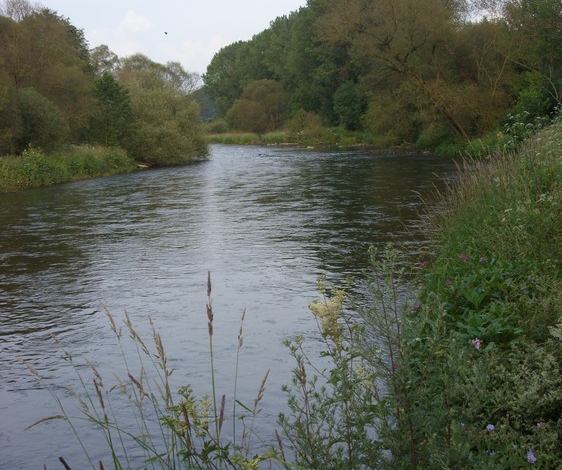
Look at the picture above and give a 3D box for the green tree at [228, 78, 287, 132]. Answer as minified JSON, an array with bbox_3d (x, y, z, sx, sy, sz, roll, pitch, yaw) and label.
[{"bbox_3d":[-2.525,-13.295,125.000,6.200,5.700,5.800,0,6,0],"label":"green tree"}]

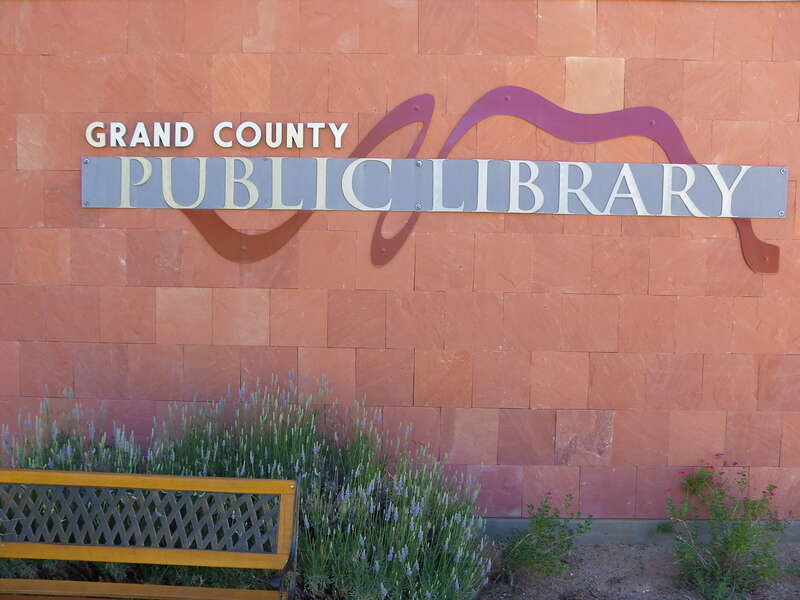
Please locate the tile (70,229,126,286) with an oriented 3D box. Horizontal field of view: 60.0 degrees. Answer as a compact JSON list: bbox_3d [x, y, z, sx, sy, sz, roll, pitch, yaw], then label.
[{"bbox_3d":[-1.588,-0.225,3.673,0.305,0.305,0.030,1,4,1],"label":"tile"}]

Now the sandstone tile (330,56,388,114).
[{"bbox_3d":[-0.212,-1.118,3.583,0.305,0.305,0.025,1,4,1],"label":"sandstone tile"}]

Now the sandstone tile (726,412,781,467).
[{"bbox_3d":[1.870,0.737,3.683,0.304,0.304,0.030,1,4,1],"label":"sandstone tile"}]

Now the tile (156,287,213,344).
[{"bbox_3d":[-1.140,0.081,3.684,0.304,0.304,0.030,1,4,1],"label":"tile"}]

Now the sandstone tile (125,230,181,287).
[{"bbox_3d":[-1.294,-0.220,3.668,0.305,0.305,0.030,1,4,1],"label":"sandstone tile"}]

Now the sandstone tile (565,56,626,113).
[{"bbox_3d":[1.010,-1.097,3.604,0.305,0.305,0.030,1,3,0],"label":"sandstone tile"}]

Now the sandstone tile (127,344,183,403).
[{"bbox_3d":[-1.303,0.388,3.708,0.305,0.305,0.030,1,4,1],"label":"sandstone tile"}]

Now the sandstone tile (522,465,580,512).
[{"bbox_3d":[0.806,1.018,3.699,0.305,0.294,0.025,1,4,1],"label":"sandstone tile"}]

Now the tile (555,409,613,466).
[{"bbox_3d":[0.983,0.733,3.708,0.305,0.305,0.030,1,3,0],"label":"tile"}]

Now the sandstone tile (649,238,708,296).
[{"bbox_3d":[1.445,-0.173,3.614,0.305,0.305,0.025,1,4,1],"label":"sandstone tile"}]

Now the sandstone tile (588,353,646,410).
[{"bbox_3d":[1.141,0.428,3.667,0.305,0.305,0.030,1,4,1],"label":"sandstone tile"}]

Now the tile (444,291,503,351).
[{"bbox_3d":[0.389,0.107,3.681,0.305,0.305,0.030,1,4,1],"label":"tile"}]

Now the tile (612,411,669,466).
[{"bbox_3d":[1.281,0.737,3.708,0.305,0.305,0.030,1,4,1],"label":"tile"}]

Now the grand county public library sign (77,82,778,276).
[{"bbox_3d":[0.170,-0.634,3.592,3.665,0.942,0.060,1,4,1],"label":"grand county public library sign"}]

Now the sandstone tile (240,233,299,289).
[{"bbox_3d":[-0.683,-0.213,3.647,0.305,0.305,0.025,1,4,1],"label":"sandstone tile"}]

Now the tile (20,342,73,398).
[{"bbox_3d":[-1.877,0.369,3.704,0.305,0.305,0.025,1,4,1],"label":"tile"}]

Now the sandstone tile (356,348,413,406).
[{"bbox_3d":[-0.082,0.410,3.691,0.304,0.304,0.030,1,4,1],"label":"sandstone tile"}]

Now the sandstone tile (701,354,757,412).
[{"bbox_3d":[1.727,0.436,3.657,0.305,0.305,0.030,1,4,1],"label":"sandstone tile"}]

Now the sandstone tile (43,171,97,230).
[{"bbox_3d":[-1.743,-0.526,3.672,0.305,0.305,0.030,1,4,1],"label":"sandstone tile"}]

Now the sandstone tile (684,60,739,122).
[{"bbox_3d":[1.592,-1.071,3.557,0.304,0.304,0.030,1,4,1],"label":"sandstone tile"}]

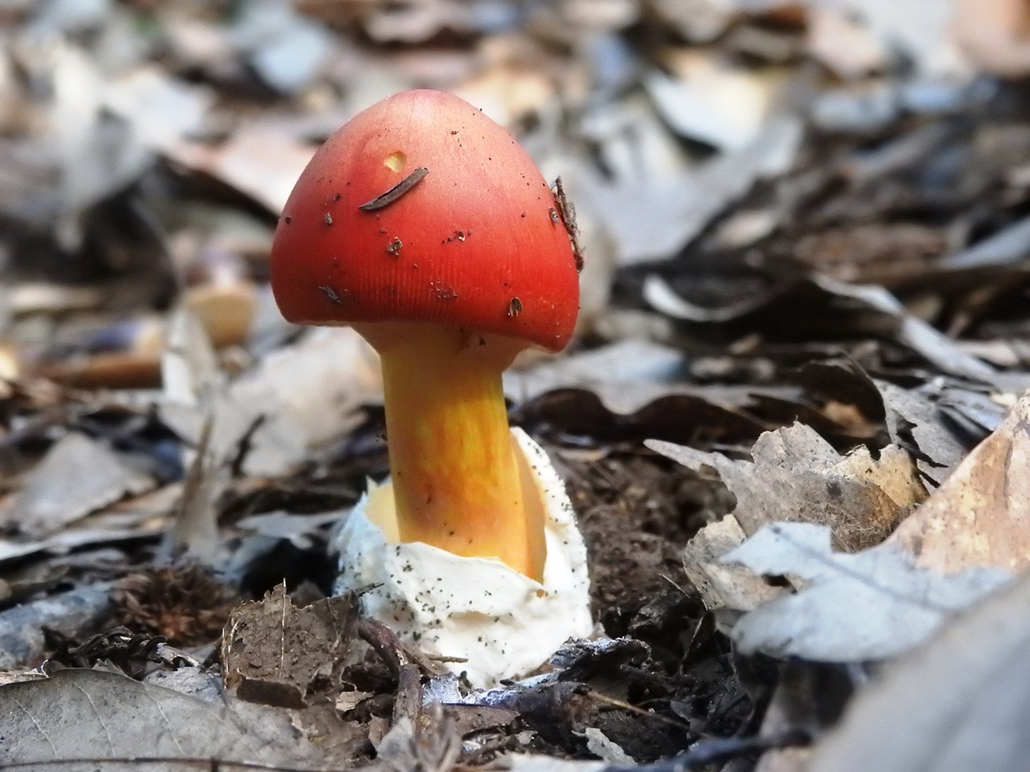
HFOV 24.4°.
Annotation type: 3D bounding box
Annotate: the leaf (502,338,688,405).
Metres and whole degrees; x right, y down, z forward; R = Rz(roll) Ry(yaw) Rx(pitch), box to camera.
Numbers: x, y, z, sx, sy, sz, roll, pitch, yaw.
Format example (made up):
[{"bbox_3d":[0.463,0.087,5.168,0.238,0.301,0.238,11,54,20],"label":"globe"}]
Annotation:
[{"bbox_3d":[0.019,-0.004,0.570,0.044,0.010,0.027,0,15,0],"label":"leaf"}]

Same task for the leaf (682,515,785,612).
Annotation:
[{"bbox_3d":[0.038,0.031,0.410,0.018,0.014,0.013,0,15,0],"label":"leaf"}]

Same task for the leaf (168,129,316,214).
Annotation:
[{"bbox_3d":[-0.085,-0.068,0.750,0.050,0.018,0.040,0,15,0],"label":"leaf"}]

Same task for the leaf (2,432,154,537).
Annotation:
[{"bbox_3d":[-0.094,0.021,0.510,0.032,0.016,0.027,0,15,0],"label":"leaf"}]

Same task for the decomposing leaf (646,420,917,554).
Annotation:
[{"bbox_3d":[0.049,0.018,0.430,0.049,0.018,0.025,0,15,0],"label":"decomposing leaf"}]

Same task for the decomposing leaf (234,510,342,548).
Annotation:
[{"bbox_3d":[-0.045,0.028,0.470,0.022,0.006,0.017,0,15,0],"label":"decomposing leaf"}]

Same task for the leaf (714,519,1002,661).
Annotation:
[{"bbox_3d":[0.056,0.033,0.380,0.045,0.016,0.028,0,15,0],"label":"leaf"}]

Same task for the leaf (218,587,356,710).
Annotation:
[{"bbox_3d":[-0.038,0.044,0.400,0.023,0.019,0.011,0,15,0],"label":"leaf"}]

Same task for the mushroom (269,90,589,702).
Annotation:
[{"bbox_3d":[-0.015,0.000,0.420,0.055,0.102,0.054,-5,11,0],"label":"mushroom"}]

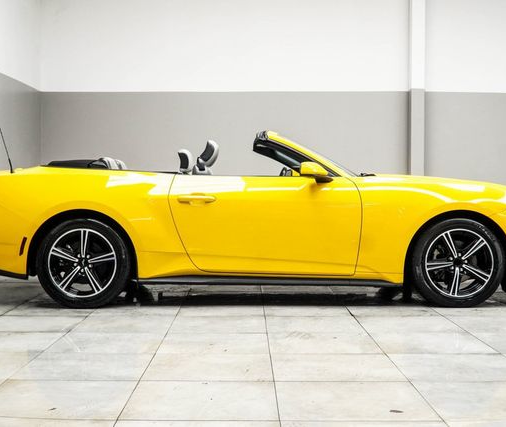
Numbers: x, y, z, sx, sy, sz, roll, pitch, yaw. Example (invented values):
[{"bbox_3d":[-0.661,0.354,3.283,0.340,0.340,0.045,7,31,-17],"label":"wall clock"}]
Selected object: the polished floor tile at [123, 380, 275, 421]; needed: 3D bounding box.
[{"bbox_3d":[-0.200,0.763,2.683,0.598,0.012,0.519,0,2,0],"label":"polished floor tile"}]

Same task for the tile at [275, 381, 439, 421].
[{"bbox_3d":[0.406,0.774,2.719,0.608,0.010,0.525,0,2,0],"label":"tile"}]

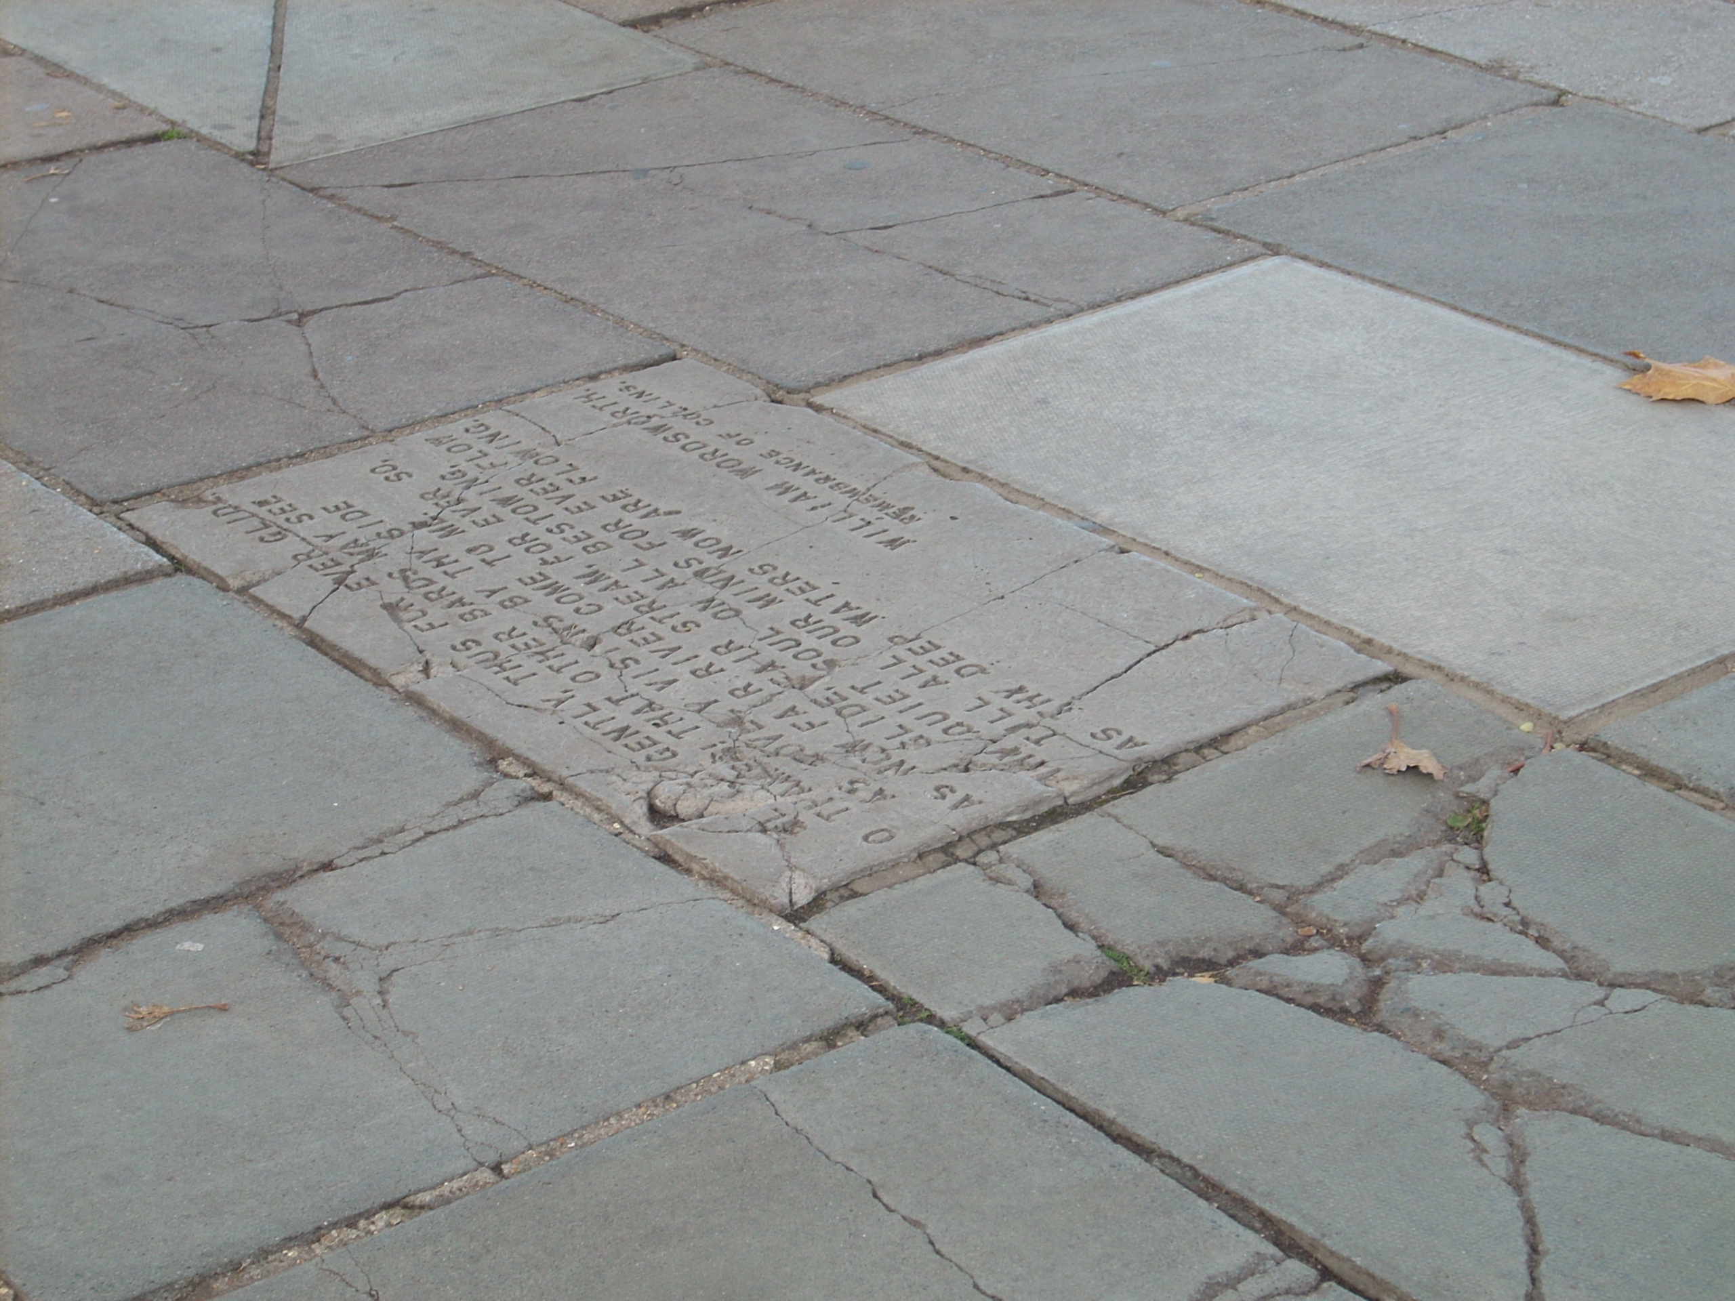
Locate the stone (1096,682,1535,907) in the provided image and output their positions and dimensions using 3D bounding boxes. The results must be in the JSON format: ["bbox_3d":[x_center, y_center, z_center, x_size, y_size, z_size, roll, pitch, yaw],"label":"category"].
[{"bbox_3d":[0.358,0.118,2.877,0.376,0.050,0.185,-19,30,-35],"label":"stone"}]

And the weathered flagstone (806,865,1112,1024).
[{"bbox_3d":[0.073,0.220,2.657,0.155,0.050,0.194,-19,30,-35],"label":"weathered flagstone"}]

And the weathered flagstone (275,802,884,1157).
[{"bbox_3d":[-0.226,0.236,2.628,0.305,0.050,0.400,-19,30,-35],"label":"weathered flagstone"}]

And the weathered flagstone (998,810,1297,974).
[{"bbox_3d":[0.190,0.195,2.709,0.127,0.050,0.224,-19,30,-35],"label":"weathered flagstone"}]

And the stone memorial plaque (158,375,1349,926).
[{"bbox_3d":[-0.113,-0.027,3.207,0.622,0.050,0.954,-19,30,-35],"label":"stone memorial plaque"}]

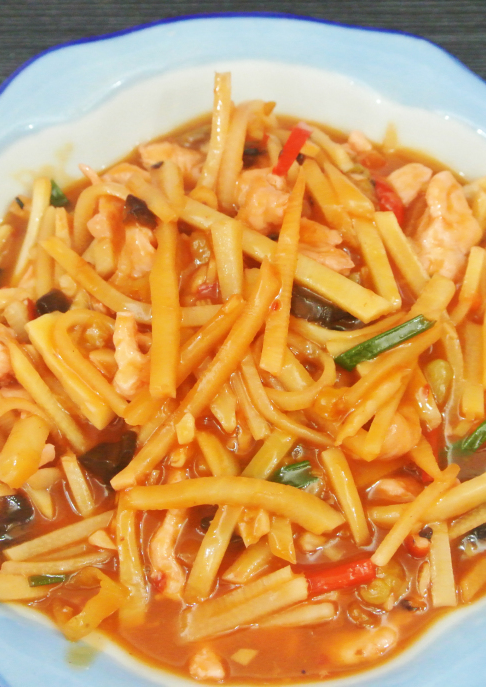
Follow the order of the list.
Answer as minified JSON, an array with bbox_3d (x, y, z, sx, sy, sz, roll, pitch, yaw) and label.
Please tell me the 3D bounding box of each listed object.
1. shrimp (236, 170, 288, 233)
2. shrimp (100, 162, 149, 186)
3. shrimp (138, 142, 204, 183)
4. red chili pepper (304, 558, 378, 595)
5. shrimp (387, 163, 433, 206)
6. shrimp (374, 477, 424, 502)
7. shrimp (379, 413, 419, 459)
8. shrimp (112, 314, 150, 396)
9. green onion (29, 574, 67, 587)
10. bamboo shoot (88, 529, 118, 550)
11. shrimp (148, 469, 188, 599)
[{"bbox_3d":[0.007,-0.051,0.462,0.018,0.013,0.023,21,66,10],"label":"shrimp"},{"bbox_3d":[-0.044,-0.062,0.474,0.020,0.010,0.012,-7,64,-4],"label":"shrimp"},{"bbox_3d":[-0.025,-0.063,0.448,0.021,0.010,0.012,9,64,4],"label":"shrimp"},{"bbox_3d":[0.029,0.070,0.385,0.022,0.007,0.009,-12,65,-6],"label":"red chili pepper"},{"bbox_3d":[0.058,-0.055,0.446,0.015,0.009,0.013,14,65,6],"label":"shrimp"},{"bbox_3d":[0.048,0.045,0.400,0.017,0.007,0.008,0,64,-1],"label":"shrimp"},{"bbox_3d":[0.048,0.029,0.399,0.015,0.011,0.015,5,64,2],"label":"shrimp"},{"bbox_3d":[-0.038,0.004,0.433,0.013,0.012,0.031,0,64,-1],"label":"shrimp"},{"bbox_3d":[-0.059,0.071,0.384,0.012,0.003,0.003,-6,64,-4],"label":"green onion"},{"bbox_3d":[-0.043,0.059,0.390,0.009,0.004,0.005,22,66,10],"label":"bamboo shoot"},{"bbox_3d":[-0.023,0.058,0.392,0.013,0.010,0.040,0,64,-1],"label":"shrimp"}]

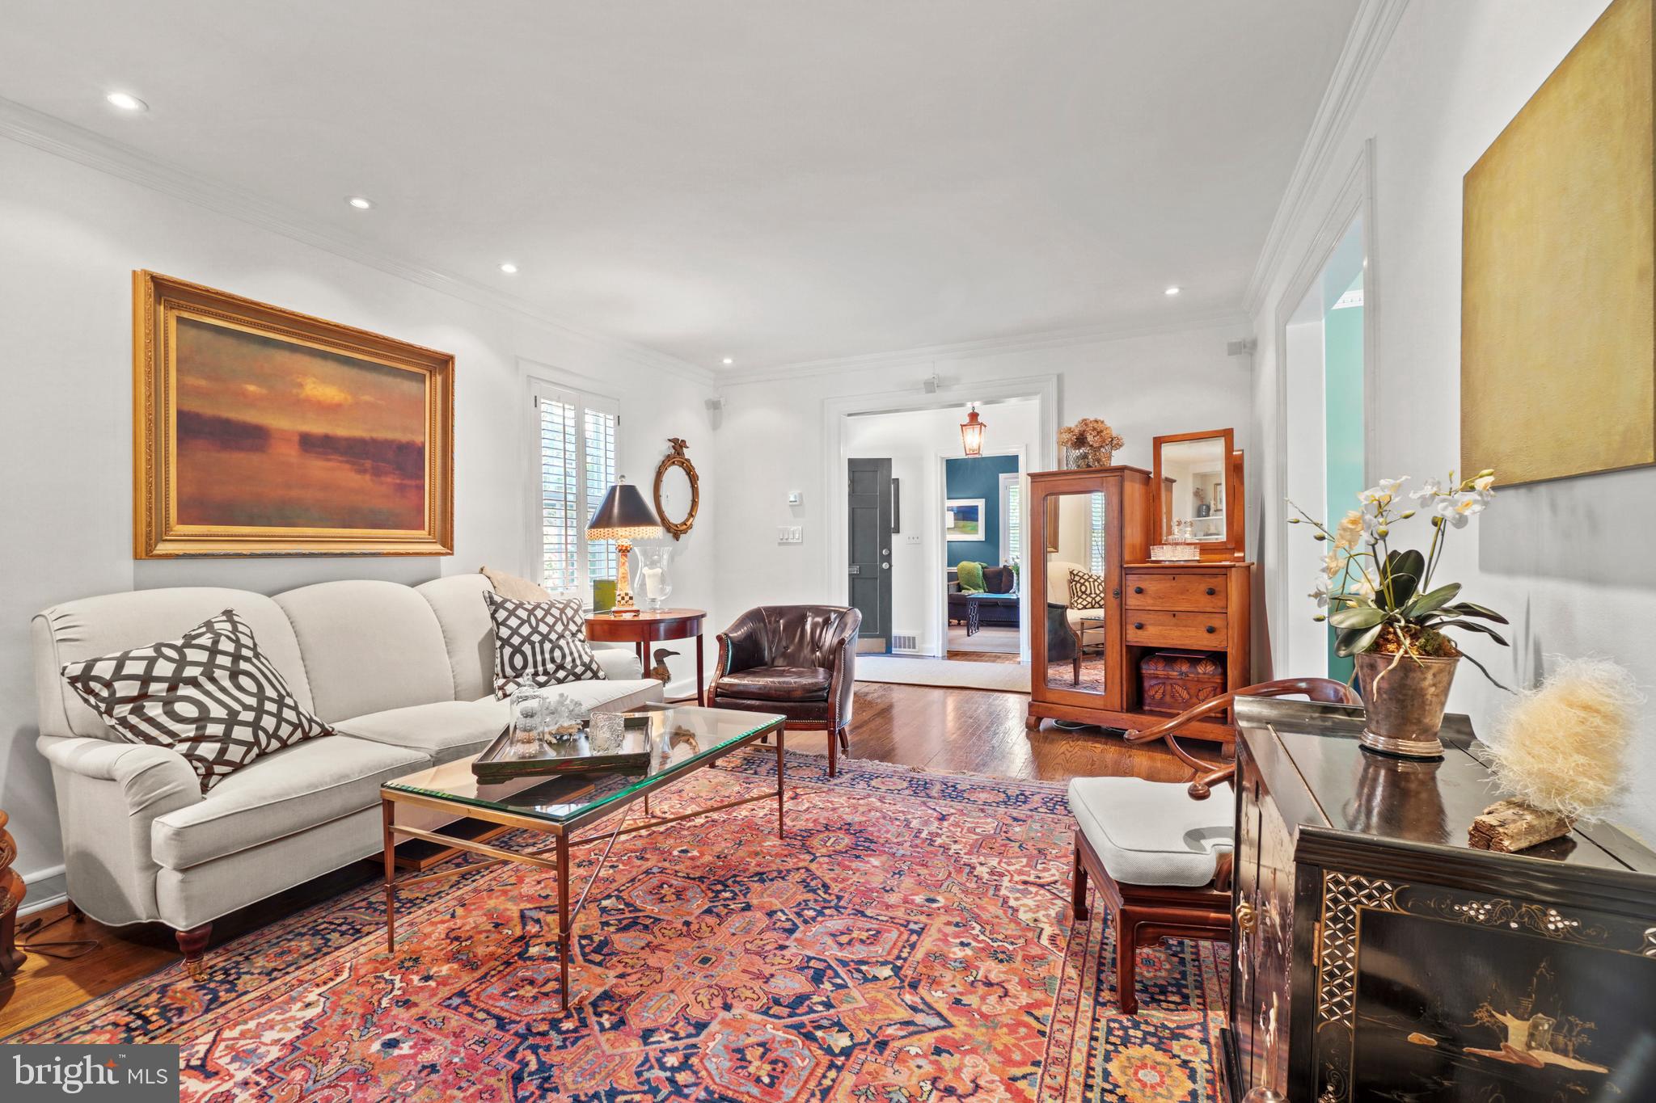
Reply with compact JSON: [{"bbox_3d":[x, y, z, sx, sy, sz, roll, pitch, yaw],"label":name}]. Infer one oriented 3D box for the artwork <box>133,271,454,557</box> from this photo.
[{"bbox_3d":[-2.109,-0.471,2.891,0.090,0.993,1.159,0,1,25],"label":"artwork"}]

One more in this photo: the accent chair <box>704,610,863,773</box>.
[{"bbox_3d":[-0.221,0.699,3.714,0.694,0.784,0.650,0,0,13],"label":"accent chair"}]

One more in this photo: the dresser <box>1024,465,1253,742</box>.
[{"bbox_3d":[1.788,0.303,4.024,1.081,1.557,0.482,0,1,41],"label":"dresser"}]

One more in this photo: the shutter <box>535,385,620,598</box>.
[{"bbox_3d":[-1.521,-0.351,4.274,0.039,1.282,0.706,0,1,25],"label":"shutter"}]

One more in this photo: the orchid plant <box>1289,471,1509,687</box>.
[{"bbox_3d":[0.936,0.051,1.131,0.274,0.358,0.280,0,1,25],"label":"orchid plant"}]

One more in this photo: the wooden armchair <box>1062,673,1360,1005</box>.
[{"bbox_3d":[1.017,0.715,1.830,0.616,0.773,0.510,0,0,4],"label":"wooden armchair"}]

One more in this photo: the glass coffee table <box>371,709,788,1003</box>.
[{"bbox_3d":[-0.689,0.873,2.289,0.655,0.461,1.120,0,1,25],"label":"glass coffee table"}]

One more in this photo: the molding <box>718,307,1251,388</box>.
[{"bbox_3d":[0.770,-1.380,4.782,3.724,0.112,0.090,0,1,25],"label":"molding"}]

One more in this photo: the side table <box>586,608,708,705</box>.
[{"bbox_3d":[-1.108,0.739,4.194,0.745,0.702,0.745,0,1,25],"label":"side table"}]

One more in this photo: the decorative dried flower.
[{"bbox_3d":[1.586,-0.706,4.182,0.364,0.235,0.336,0,1,41],"label":"decorative dried flower"}]

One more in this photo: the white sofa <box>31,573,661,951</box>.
[{"bbox_3d":[-1.615,0.615,2.719,0.941,0.977,1.904,0,1,25],"label":"white sofa"}]

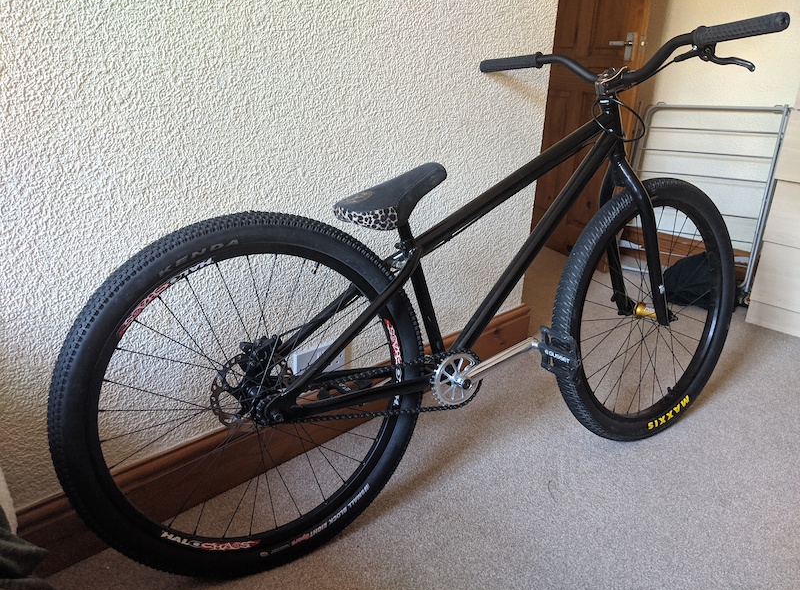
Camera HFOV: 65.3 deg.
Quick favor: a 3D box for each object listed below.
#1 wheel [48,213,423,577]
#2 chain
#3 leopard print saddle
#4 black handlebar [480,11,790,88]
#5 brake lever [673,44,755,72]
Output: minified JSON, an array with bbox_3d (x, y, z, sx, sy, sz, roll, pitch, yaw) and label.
[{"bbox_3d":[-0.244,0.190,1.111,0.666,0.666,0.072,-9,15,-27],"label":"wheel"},{"bbox_3d":[-0.032,0.194,1.174,0.455,0.122,0.016,-7,14,-28],"label":"chain"},{"bbox_3d":[-0.001,-0.179,1.167,0.240,0.072,0.132,-29,23,-21],"label":"leopard print saddle"},{"bbox_3d":[0.446,-0.503,1.349,0.088,0.088,0.773,-10,17,-31],"label":"black handlebar"},{"bbox_3d":[0.576,-0.438,1.160,0.055,0.052,0.143,-12,24,-35],"label":"brake lever"}]

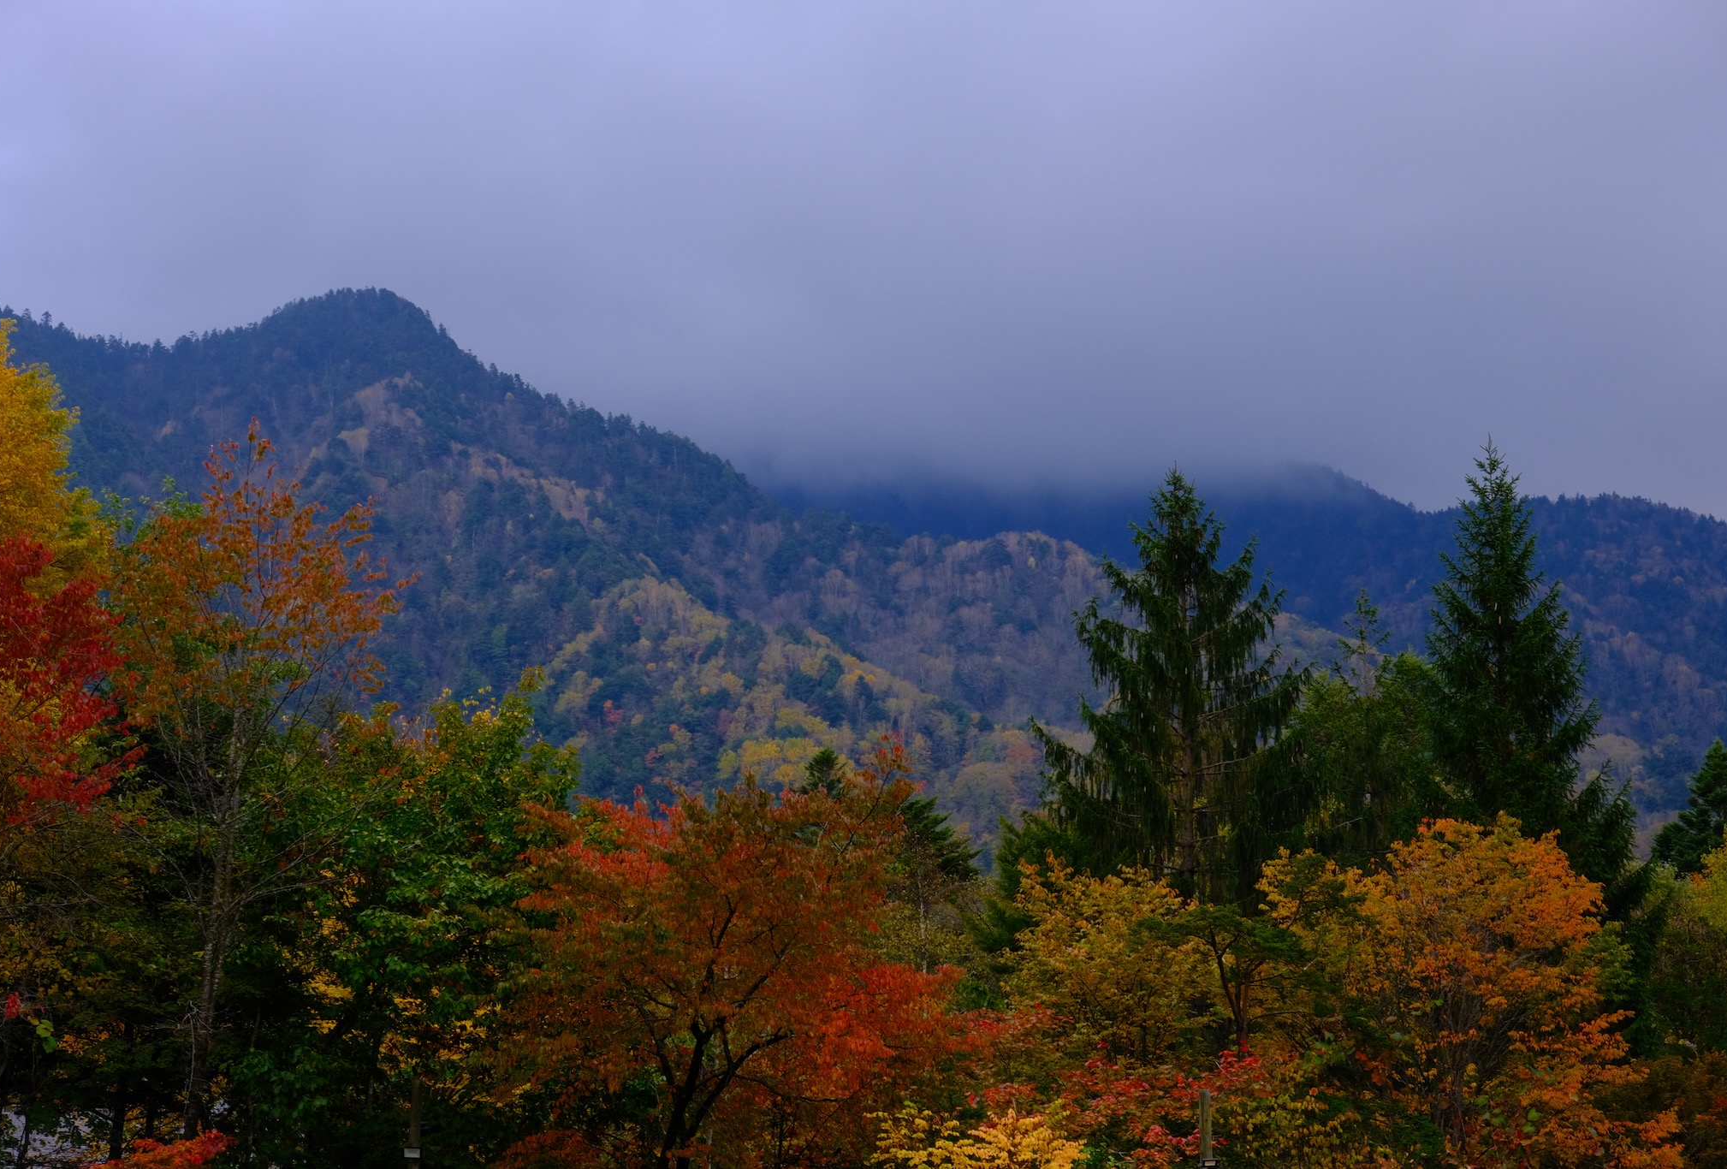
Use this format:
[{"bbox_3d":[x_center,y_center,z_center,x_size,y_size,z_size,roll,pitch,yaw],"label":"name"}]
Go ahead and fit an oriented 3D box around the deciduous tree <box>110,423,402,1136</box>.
[{"bbox_3d":[-7.690,2.555,45.000,3.700,9.200,3.600,0,-6,0],"label":"deciduous tree"}]

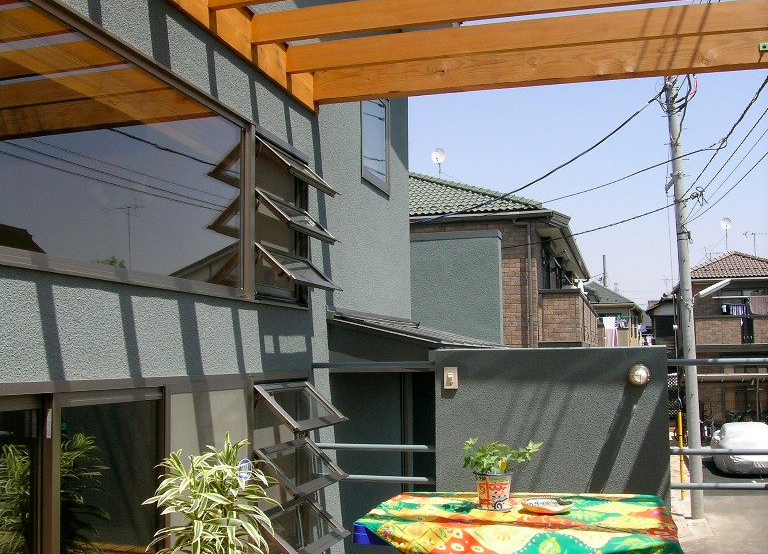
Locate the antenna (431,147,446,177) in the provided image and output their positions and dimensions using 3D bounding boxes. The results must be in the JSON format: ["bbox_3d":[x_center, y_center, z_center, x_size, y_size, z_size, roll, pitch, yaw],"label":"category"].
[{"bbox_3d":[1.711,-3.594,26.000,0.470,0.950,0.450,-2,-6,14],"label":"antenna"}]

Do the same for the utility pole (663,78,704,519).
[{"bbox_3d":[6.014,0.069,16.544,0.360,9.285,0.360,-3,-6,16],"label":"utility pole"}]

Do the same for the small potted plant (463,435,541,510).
[{"bbox_3d":[0.374,0.624,2.641,0.249,0.210,0.190,-2,-6,7],"label":"small potted plant"}]

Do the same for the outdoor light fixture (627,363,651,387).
[{"bbox_3d":[1.342,0.516,4.359,0.120,0.120,0.125,-3,-6,16],"label":"outdoor light fixture"}]

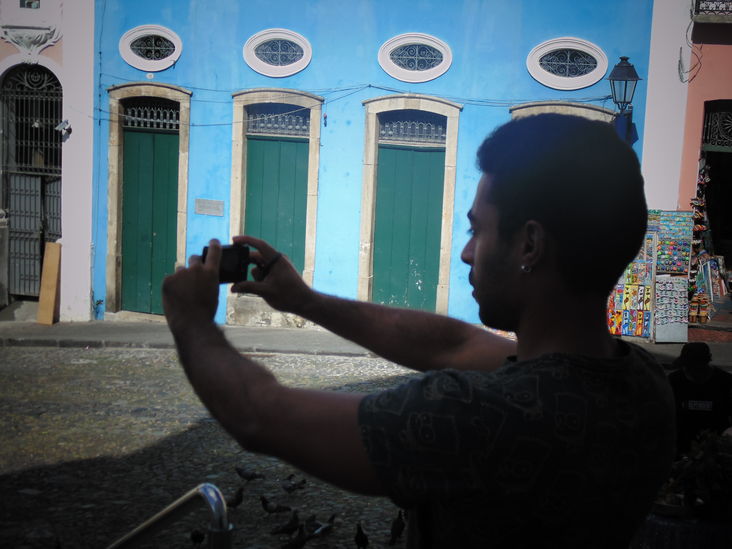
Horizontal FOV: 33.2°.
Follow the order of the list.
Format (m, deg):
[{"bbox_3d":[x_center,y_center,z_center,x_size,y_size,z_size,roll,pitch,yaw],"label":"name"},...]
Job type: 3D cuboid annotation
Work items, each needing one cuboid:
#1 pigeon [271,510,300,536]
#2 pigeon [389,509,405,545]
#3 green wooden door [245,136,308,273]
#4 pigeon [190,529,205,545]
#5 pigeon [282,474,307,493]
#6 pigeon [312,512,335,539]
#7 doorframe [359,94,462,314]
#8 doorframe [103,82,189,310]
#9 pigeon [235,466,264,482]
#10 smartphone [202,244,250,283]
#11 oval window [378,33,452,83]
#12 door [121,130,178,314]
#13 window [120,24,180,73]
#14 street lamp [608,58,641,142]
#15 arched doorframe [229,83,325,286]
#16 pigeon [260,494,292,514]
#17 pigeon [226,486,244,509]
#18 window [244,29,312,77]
[{"bbox_3d":[-0.711,2.226,10.896,0.270,0.230,0.120,-1,9,-21],"label":"pigeon"},{"bbox_3d":[0.275,2.205,10.655,0.110,0.230,0.260,6,9,21],"label":"pigeon"},{"bbox_3d":[-1.646,-0.995,22.075,1.254,2.861,0.080,6,9,21],"label":"green wooden door"},{"bbox_3d":[-1.471,2.287,10.725,0.130,0.200,0.270,2,9,-7],"label":"pigeon"},{"bbox_3d":[-0.689,2.007,11.803,0.270,0.190,0.110,-1,9,-24],"label":"pigeon"},{"bbox_3d":[-0.383,2.230,10.809,0.280,0.220,0.120,-2,10,-29],"label":"pigeon"},{"bbox_3d":[0.700,-1.147,20.373,1.739,3.651,0.280,6,9,20],"label":"doorframe"},{"bbox_3d":[-4.096,-1.349,22.909,1.815,4.414,0.280,6,9,21],"label":"doorframe"},{"bbox_3d":[-1.187,2.066,12.634,0.290,0.180,0.120,1,9,-10],"label":"pigeon"},{"bbox_3d":[-0.212,-0.015,1.860,0.012,0.056,0.106,9,11,36],"label":"smartphone"},{"bbox_3d":[0.825,-3.625,20.564,1.318,0.842,0.150,6,9,21],"label":"oval window"},{"bbox_3d":[-3.924,-0.943,22.335,1.178,3.342,0.080,6,9,20],"label":"door"},{"bbox_3d":[-3.793,-3.996,21.712,1.281,0.812,0.160,6,9,20],"label":"window"},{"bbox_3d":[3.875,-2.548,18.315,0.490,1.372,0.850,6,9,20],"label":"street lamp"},{"bbox_3d":[-1.642,-1.407,21.922,1.794,3.795,0.280,6,9,21],"label":"arched doorframe"},{"bbox_3d":[-0.816,2.093,11.163,0.285,0.200,0.110,1,9,-9],"label":"pigeon"},{"bbox_3d":[-1.279,2.153,11.739,0.270,0.220,0.120,-1,9,-26],"label":"pigeon"},{"bbox_3d":[-1.484,-3.763,20.848,1.285,0.818,0.160,6,9,20],"label":"window"}]

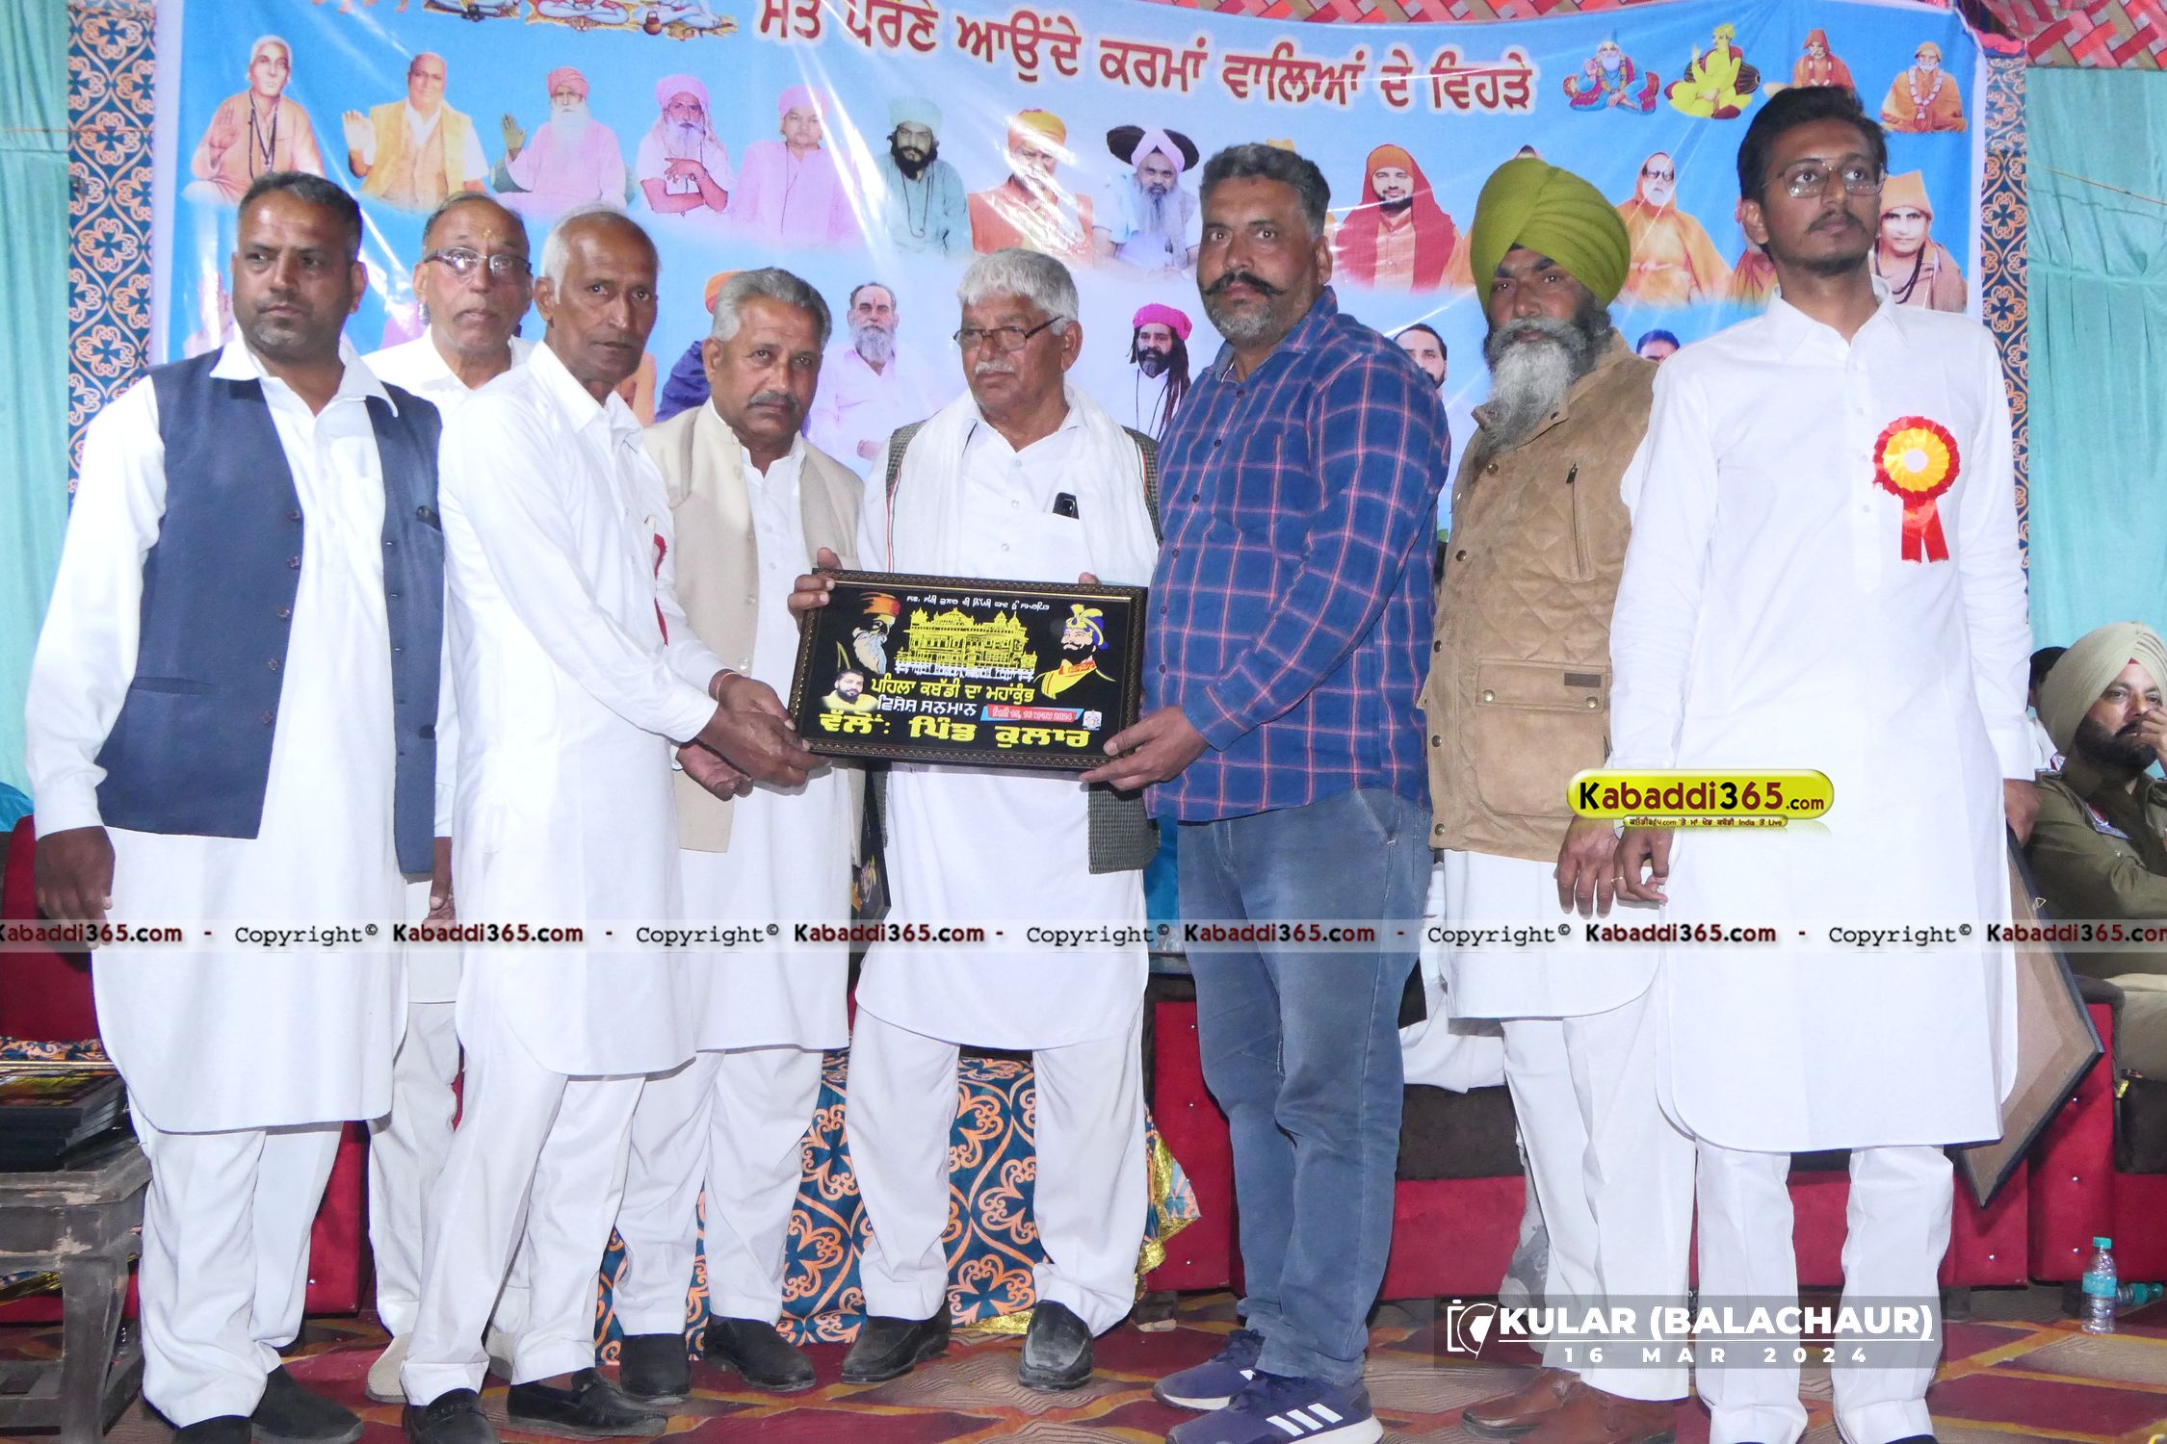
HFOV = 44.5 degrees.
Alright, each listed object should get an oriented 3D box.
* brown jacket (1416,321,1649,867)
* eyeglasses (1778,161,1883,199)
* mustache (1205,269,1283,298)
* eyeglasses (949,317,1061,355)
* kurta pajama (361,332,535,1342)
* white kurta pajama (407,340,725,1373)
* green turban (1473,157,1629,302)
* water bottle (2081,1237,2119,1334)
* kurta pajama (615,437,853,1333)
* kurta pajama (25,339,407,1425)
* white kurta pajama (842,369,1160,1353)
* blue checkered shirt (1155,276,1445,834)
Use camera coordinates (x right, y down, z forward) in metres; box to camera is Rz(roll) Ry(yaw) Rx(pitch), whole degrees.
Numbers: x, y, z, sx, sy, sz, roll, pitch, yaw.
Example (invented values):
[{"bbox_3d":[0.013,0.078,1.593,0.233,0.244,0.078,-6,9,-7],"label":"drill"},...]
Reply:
[{"bbox_3d":[0.635,-0.174,3.670,0.320,0.740,0.470,0,0,-35],"label":"brown jacket"},{"bbox_3d":[0.928,-0.664,3.340,0.138,0.046,0.140,0,-5,-2],"label":"eyeglasses"},{"bbox_3d":[0.209,-0.573,3.460,0.106,0.035,0.042,0,-1,22],"label":"mustache"},{"bbox_3d":[-0.092,-0.565,3.790,0.138,0.042,0.140,0,20,37],"label":"eyeglasses"},{"bbox_3d":[-0.923,0.177,3.950,0.530,1.510,0.320,0,0,-14],"label":"kurta pajama"},{"bbox_3d":[-0.709,0.206,3.620,0.430,1.460,0.480,0,0,36],"label":"white kurta pajama"},{"bbox_3d":[0.627,-0.660,3.560,0.216,0.200,0.250,0,-1,26],"label":"green turban"},{"bbox_3d":[1.631,0.905,4.250,0.056,0.156,0.056,0,-1,0],"label":"water bottle"},{"bbox_3d":[-0.504,0.240,3.950,0.500,1.350,0.330,0,0,-20],"label":"kurta pajama"},{"bbox_3d":[-1.172,0.218,3.620,0.570,1.490,0.360,0,0,-38],"label":"kurta pajama"},{"bbox_3d":[-0.121,0.206,3.970,0.500,1.440,0.370,0,0,8],"label":"white kurta pajama"},{"bbox_3d":[0.285,-0.222,3.530,0.460,0.700,0.340,-1,-1,45],"label":"blue checkered shirt"}]

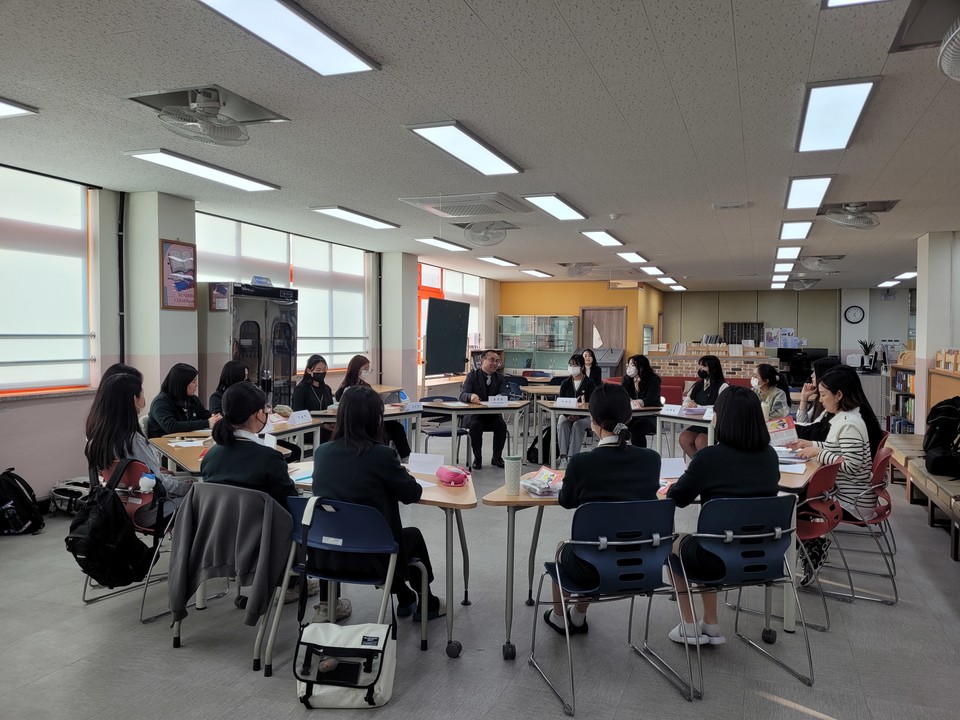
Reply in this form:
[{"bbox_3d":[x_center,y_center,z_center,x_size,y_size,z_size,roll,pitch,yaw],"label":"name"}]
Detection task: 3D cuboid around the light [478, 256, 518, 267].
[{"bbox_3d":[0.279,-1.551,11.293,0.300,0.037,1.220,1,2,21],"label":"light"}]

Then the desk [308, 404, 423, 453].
[{"bbox_3d":[-1.101,0.869,7.371,0.640,0.700,1.450,1,2,42],"label":"desk"}]

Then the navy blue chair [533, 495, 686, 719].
[{"bbox_3d":[0.528,0.931,2.993,0.530,0.790,0.550,0,2,-15],"label":"navy blue chair"}]

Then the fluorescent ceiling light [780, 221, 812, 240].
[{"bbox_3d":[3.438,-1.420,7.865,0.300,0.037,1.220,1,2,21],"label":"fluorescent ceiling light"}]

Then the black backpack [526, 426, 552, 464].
[{"bbox_3d":[0.737,0.967,8.499,0.240,0.440,0.310,2,2,45],"label":"black backpack"}]

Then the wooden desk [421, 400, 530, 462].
[{"bbox_3d":[-0.034,0.853,8.093,1.450,0.700,0.640,0,1,-15],"label":"wooden desk"}]

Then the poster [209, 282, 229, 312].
[{"bbox_3d":[-2.431,-0.580,6.707,0.239,0.275,0.020,1,2,21],"label":"poster"}]

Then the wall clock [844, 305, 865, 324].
[{"bbox_3d":[9.019,-1.075,17.339,0.440,0.440,0.050,1,2,21],"label":"wall clock"}]

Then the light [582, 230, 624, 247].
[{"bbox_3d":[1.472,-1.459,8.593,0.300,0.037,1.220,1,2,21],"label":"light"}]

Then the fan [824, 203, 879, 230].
[{"bbox_3d":[3.540,-1.362,6.867,0.450,0.220,0.450,1,2,21],"label":"fan"}]

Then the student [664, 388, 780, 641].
[{"bbox_3d":[1.050,0.722,3.272,0.490,1.200,0.630,0,2,-14],"label":"student"}]

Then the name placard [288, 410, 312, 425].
[{"bbox_3d":[-1.538,0.479,6.097,0.095,0.090,0.280,2,2,21],"label":"name placard"}]

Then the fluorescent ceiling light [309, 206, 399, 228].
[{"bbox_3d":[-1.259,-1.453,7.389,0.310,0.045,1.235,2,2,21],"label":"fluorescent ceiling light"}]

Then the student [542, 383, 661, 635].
[{"bbox_3d":[0.499,0.725,3.292,0.460,1.260,0.740,0,2,-14],"label":"student"}]

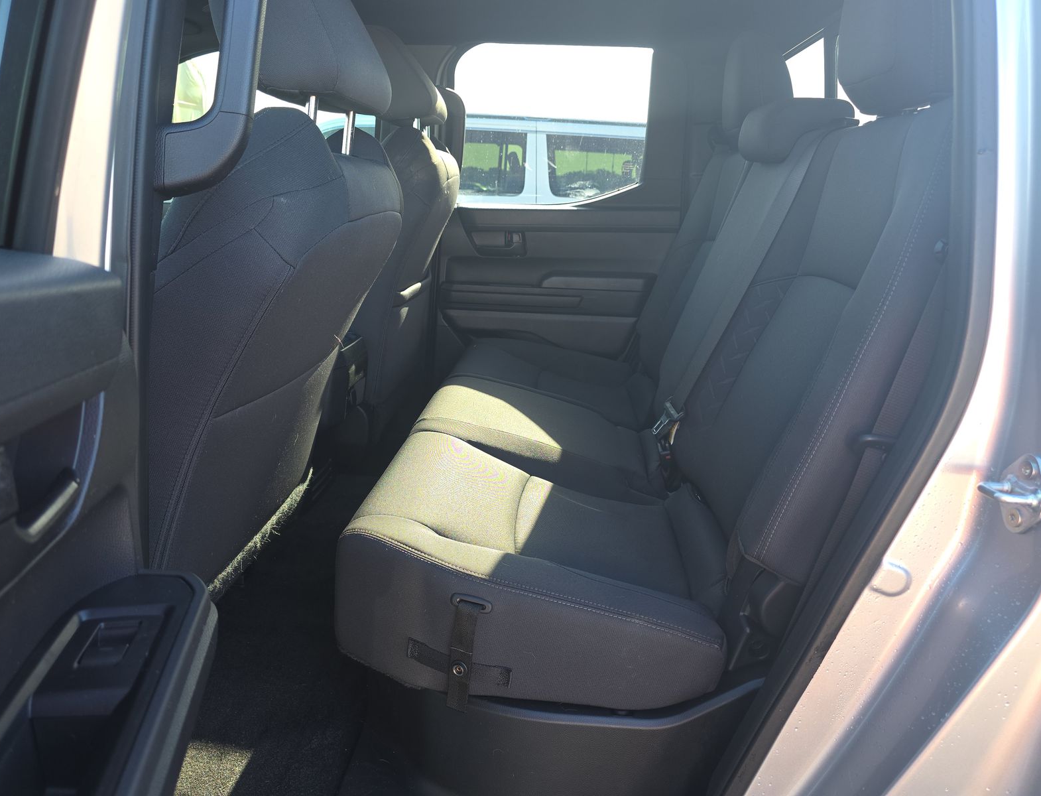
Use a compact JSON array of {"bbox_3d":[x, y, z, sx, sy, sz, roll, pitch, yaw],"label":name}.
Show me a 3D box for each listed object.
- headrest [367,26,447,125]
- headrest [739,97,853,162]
[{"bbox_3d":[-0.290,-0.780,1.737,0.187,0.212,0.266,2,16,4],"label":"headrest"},{"bbox_3d":[0.529,-0.511,1.371,0.163,0.118,0.266,2,16,4],"label":"headrest"}]

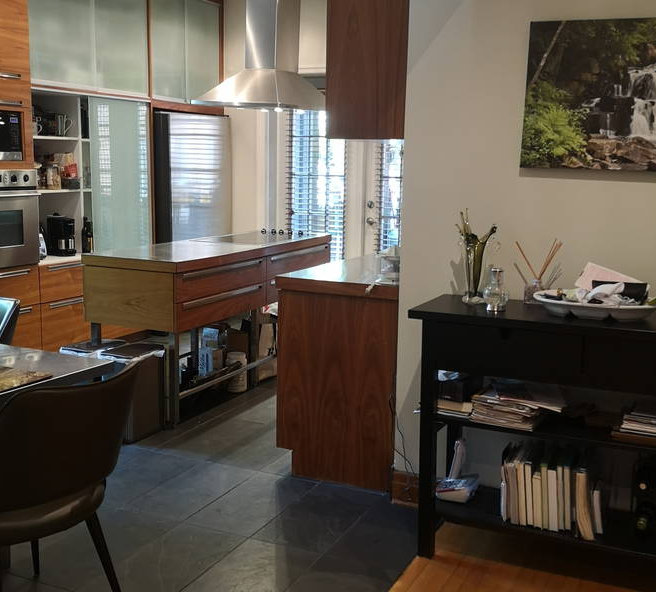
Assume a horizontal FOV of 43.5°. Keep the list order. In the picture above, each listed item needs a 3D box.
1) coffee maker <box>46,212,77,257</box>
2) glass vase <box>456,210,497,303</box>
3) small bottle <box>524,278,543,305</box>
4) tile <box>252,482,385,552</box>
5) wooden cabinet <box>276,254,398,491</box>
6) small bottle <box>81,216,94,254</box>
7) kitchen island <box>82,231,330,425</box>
[{"bbox_3d":[-1.947,-0.450,6.047,0.190,0.307,0.160,5,10,24],"label":"coffee maker"},{"bbox_3d":[0.551,-0.143,3.095,0.130,0.335,0.120,5,10,24],"label":"glass vase"},{"bbox_3d":[0.775,-0.014,3.092,0.070,0.093,0.065,5,10,24],"label":"small bottle"},{"bbox_3d":[-0.029,0.896,3.344,0.307,0.012,0.610,5,10,24],"label":"tile"},{"bbox_3d":[0.283,0.307,4.125,0.600,0.912,1.200,5,10,24],"label":"wooden cabinet"},{"bbox_3d":[-1.840,-0.478,6.285,0.075,0.290,0.075,5,10,24],"label":"small bottle"},{"bbox_3d":[-0.692,0.101,5.398,0.670,0.886,1.970,5,10,24],"label":"kitchen island"}]

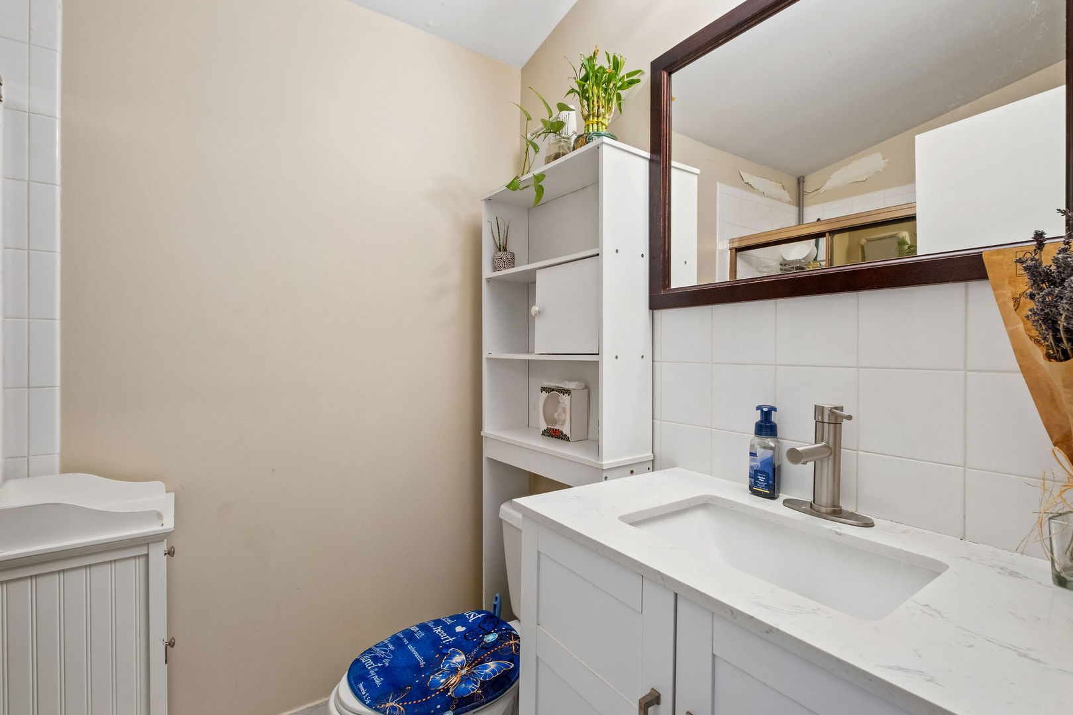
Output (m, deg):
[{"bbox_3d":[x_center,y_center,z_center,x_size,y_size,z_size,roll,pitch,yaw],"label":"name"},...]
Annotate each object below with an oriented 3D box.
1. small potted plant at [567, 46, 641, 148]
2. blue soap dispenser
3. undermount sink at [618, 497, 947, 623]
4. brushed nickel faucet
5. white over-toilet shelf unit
[{"bbox_3d":[0.181,-0.704,1.241,0.175,0.310,0.180,0,1,0],"label":"small potted plant"},{"bbox_3d":[0.487,0.197,0.943,0.042,0.190,0.057,0,1,-43],"label":"blue soap dispenser"},{"bbox_3d":[0.368,0.369,0.725,0.265,0.150,0.410,0,1,-36],"label":"undermount sink"},{"bbox_3d":[0.503,0.192,0.805,0.165,0.203,0.148,0,1,-36],"label":"brushed nickel faucet"},{"bbox_3d":[0.061,0.293,1.417,0.203,1.690,0.608,0,1,-36],"label":"white over-toilet shelf unit"}]

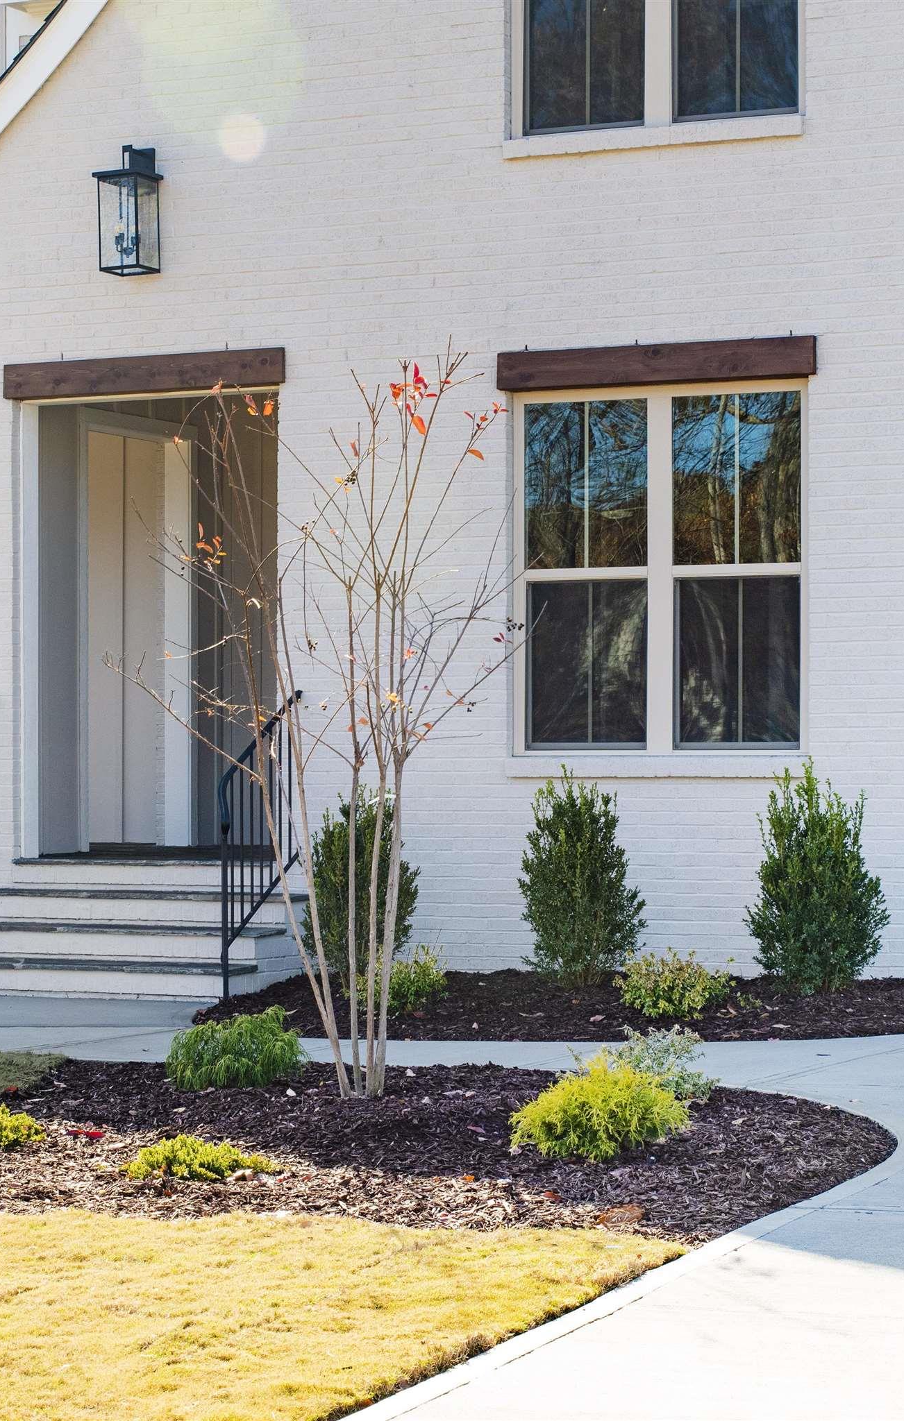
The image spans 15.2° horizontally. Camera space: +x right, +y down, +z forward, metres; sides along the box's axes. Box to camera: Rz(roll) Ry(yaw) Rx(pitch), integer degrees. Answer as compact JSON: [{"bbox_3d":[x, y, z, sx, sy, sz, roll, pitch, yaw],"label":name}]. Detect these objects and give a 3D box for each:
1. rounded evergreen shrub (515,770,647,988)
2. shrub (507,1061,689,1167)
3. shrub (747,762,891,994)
[{"bbox_3d":[0.607,0.783,15.770,0.584,0.989,0.560,0,-1,0],"label":"rounded evergreen shrub"},{"bbox_3d":[0.455,1.236,10.470,0.553,0.302,0.520,0,-1,0],"label":"shrub"},{"bbox_3d":[1.651,0.744,15.170,0.644,1.025,0.620,0,-1,0],"label":"shrub"}]

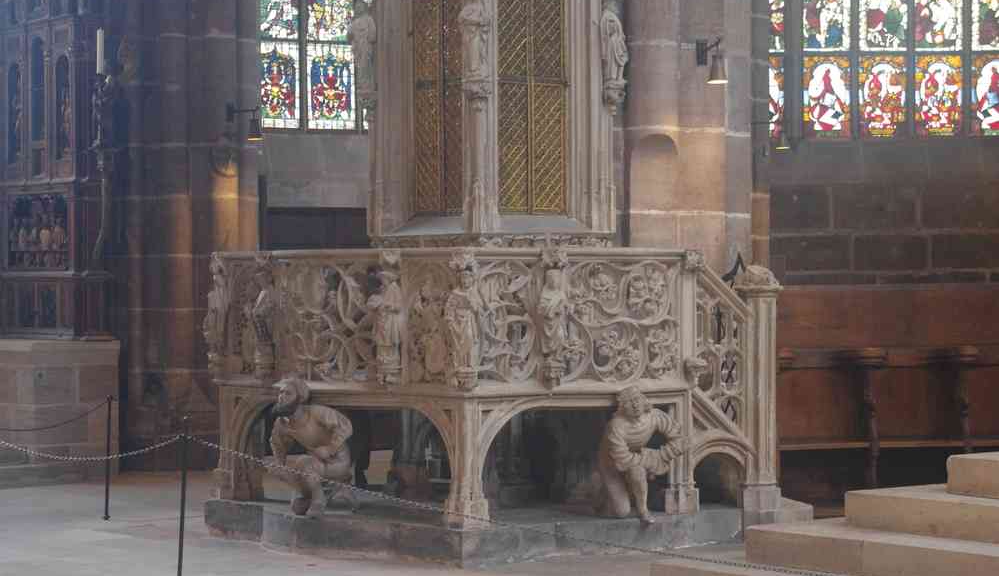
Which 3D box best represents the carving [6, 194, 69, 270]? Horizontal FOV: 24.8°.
[{"bbox_3d":[-4.102,-0.502,20.200,0.880,0.680,0.160,0,0,44],"label":"carving"}]

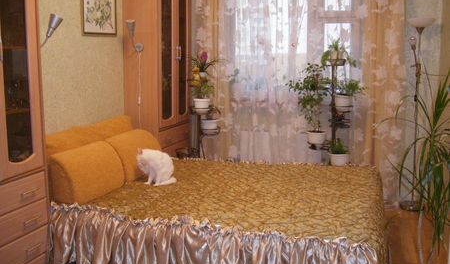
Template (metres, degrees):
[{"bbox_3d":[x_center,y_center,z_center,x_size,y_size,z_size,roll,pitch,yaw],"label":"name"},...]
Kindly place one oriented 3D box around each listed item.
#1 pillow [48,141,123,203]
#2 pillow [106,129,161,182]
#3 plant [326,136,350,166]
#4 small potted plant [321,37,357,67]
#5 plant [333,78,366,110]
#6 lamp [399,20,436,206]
[{"bbox_3d":[-0.906,0.261,3.088,0.248,0.305,0.540,4,10,18],"label":"pillow"},{"bbox_3d":[-0.721,0.175,3.610,0.256,0.305,0.582,4,10,18],"label":"pillow"},{"bbox_3d":[1.046,0.187,4.195,0.213,0.270,0.213,4,10,18],"label":"plant"},{"bbox_3d":[1.030,-0.714,4.115,0.312,0.263,0.284,4,10,18],"label":"small potted plant"},{"bbox_3d":[1.130,-0.330,4.114,0.298,0.312,0.284,4,10,18],"label":"plant"},{"bbox_3d":[1.821,-0.158,4.325,0.284,1.782,0.284,4,10,18],"label":"lamp"}]

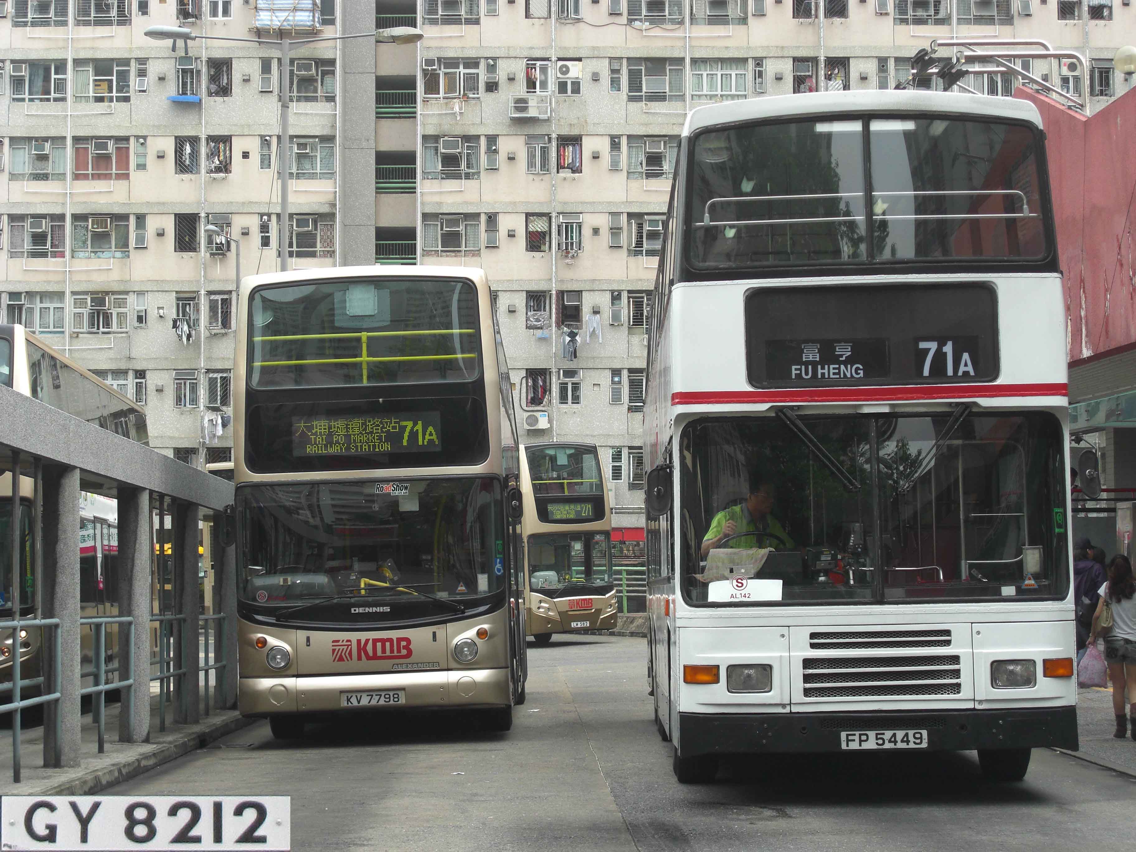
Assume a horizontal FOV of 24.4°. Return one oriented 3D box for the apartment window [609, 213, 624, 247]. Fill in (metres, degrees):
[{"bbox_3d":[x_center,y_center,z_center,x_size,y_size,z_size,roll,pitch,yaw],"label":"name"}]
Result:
[{"bbox_3d":[1.664,-6.749,90.747,0.506,1.205,0.150,0,-4,0],"label":"apartment window"}]

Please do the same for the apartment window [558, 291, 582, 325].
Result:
[{"bbox_3d":[0.069,-4.026,91.092,0.878,1.352,0.200,0,-4,0],"label":"apartment window"}]

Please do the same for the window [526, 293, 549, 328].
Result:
[{"bbox_3d":[-1.039,-3.987,90.388,0.825,1.289,0.180,0,-3,0],"label":"window"}]

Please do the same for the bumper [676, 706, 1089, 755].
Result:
[{"bbox_3d":[1.955,1.922,16.530,2.500,0.280,0.250,-1,-4,2],"label":"bumper"}]

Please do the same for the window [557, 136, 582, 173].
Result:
[{"bbox_3d":[0.054,-9.353,90.637,0.847,1.317,0.150,0,-4,0],"label":"window"}]

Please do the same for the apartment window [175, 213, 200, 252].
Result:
[{"bbox_3d":[-13.133,-6.643,90.457,0.865,1.342,0.150,0,-4,0],"label":"apartment window"}]

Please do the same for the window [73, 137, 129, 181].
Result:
[{"bbox_3d":[-16.100,-9.222,90.632,1.974,1.521,0.150,0,-4,0],"label":"window"}]

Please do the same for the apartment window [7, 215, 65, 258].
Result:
[{"bbox_3d":[-18.489,-6.587,91.272,2.021,1.557,0.200,0,-4,0],"label":"apartment window"}]

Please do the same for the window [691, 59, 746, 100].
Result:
[{"bbox_3d":[5.251,-11.997,91.112,1.941,1.495,0.150,0,-4,0],"label":"window"}]

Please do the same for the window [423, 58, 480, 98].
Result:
[{"bbox_3d":[-4.024,-12.041,90.867,1.997,1.395,0.180,0,-3,0],"label":"window"}]

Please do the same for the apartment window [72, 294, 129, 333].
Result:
[{"bbox_3d":[-16.220,-3.934,91.091,2.017,1.476,0.200,0,-4,0],"label":"apartment window"}]

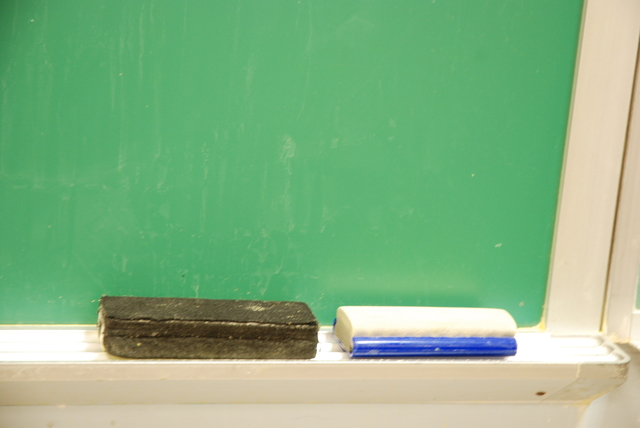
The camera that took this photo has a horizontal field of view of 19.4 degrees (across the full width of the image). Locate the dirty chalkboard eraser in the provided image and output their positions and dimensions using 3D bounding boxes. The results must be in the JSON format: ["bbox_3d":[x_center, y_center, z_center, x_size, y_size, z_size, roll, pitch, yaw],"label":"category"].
[{"bbox_3d":[-0.079,0.081,1.315,0.148,0.028,0.050,3,13,-14],"label":"dirty chalkboard eraser"}]

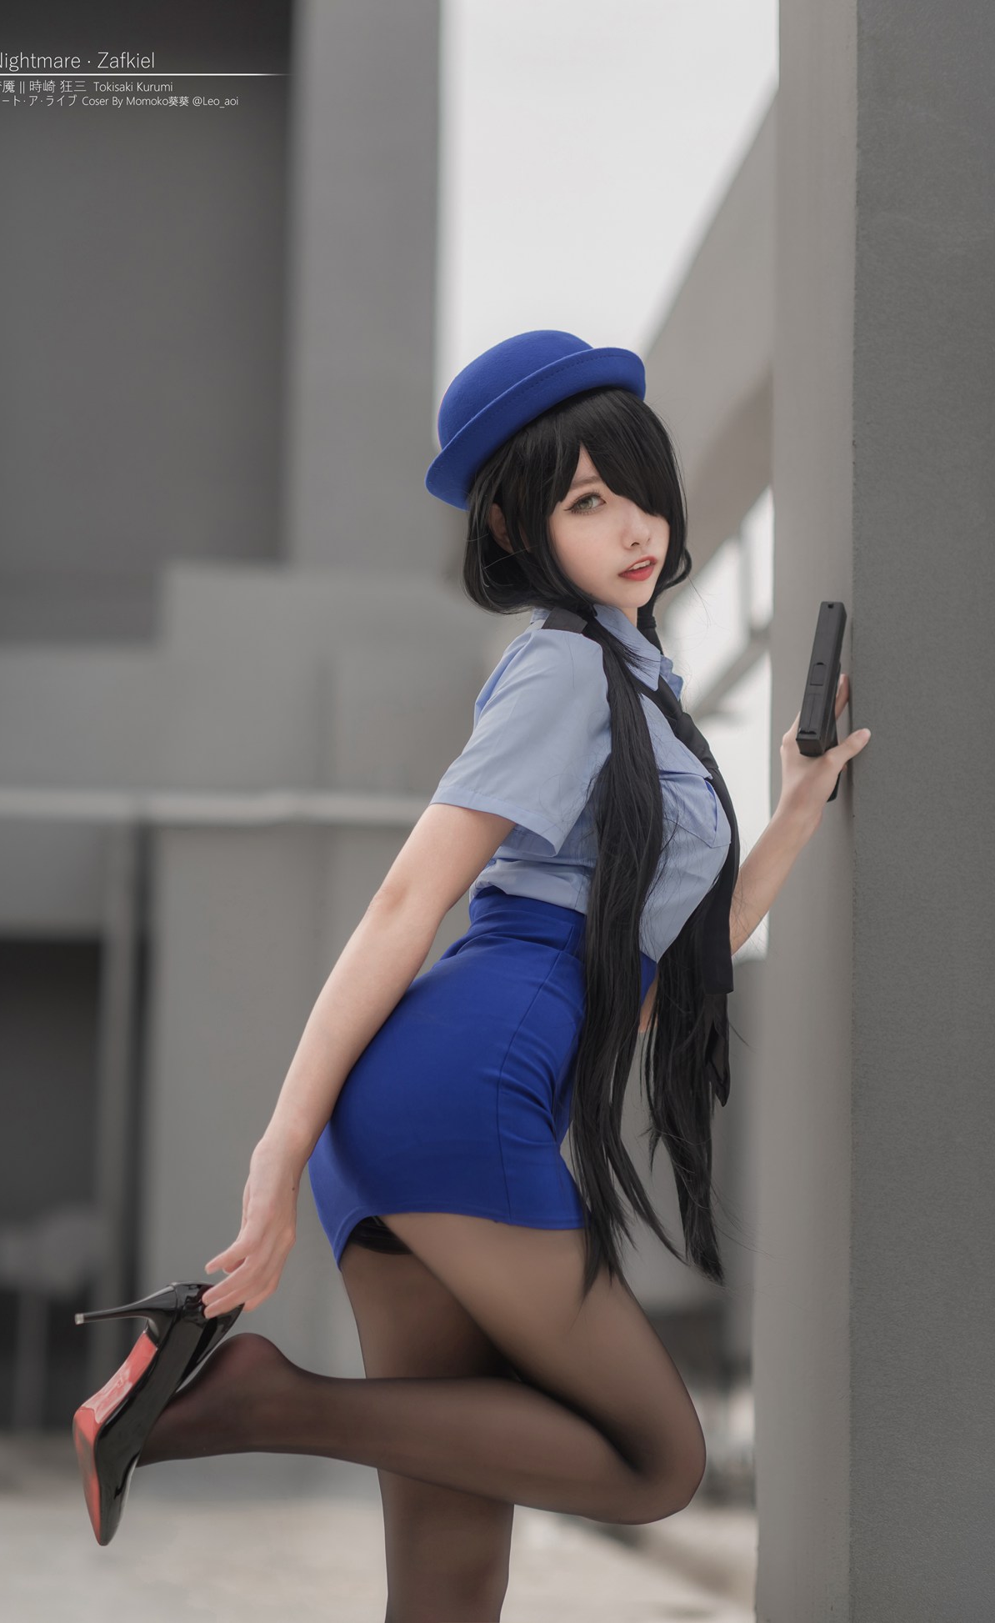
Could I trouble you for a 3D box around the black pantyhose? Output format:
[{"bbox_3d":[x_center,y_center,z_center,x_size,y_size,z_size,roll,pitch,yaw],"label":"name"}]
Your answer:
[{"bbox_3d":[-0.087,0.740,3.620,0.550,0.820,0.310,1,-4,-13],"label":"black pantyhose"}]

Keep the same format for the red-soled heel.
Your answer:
[{"bbox_3d":[-0.310,0.554,3.557,0.150,0.235,0.078,-8,18,-21],"label":"red-soled heel"}]

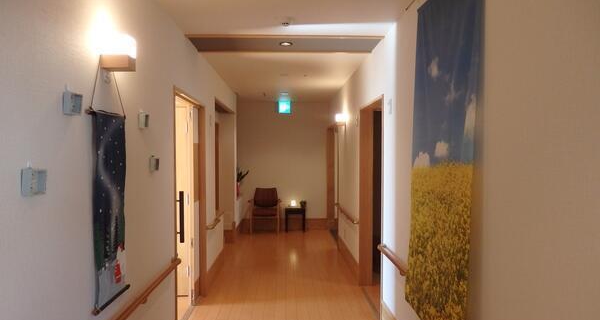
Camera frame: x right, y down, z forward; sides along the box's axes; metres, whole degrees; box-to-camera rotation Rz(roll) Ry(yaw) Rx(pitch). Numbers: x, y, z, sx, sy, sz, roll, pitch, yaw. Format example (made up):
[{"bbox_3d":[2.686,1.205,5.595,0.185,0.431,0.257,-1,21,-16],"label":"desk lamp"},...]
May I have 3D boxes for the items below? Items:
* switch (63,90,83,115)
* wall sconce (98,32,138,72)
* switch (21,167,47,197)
[{"bbox_3d":[-0.862,-0.208,1.647,0.031,0.085,0.090,0,1,-2],"label":"switch"},{"bbox_3d":[-0.830,-0.485,1.987,0.119,0.150,0.118,0,1,-2],"label":"wall sconce"},{"bbox_3d":[-0.851,0.070,1.390,0.033,0.088,0.082,0,1,-2],"label":"switch"}]

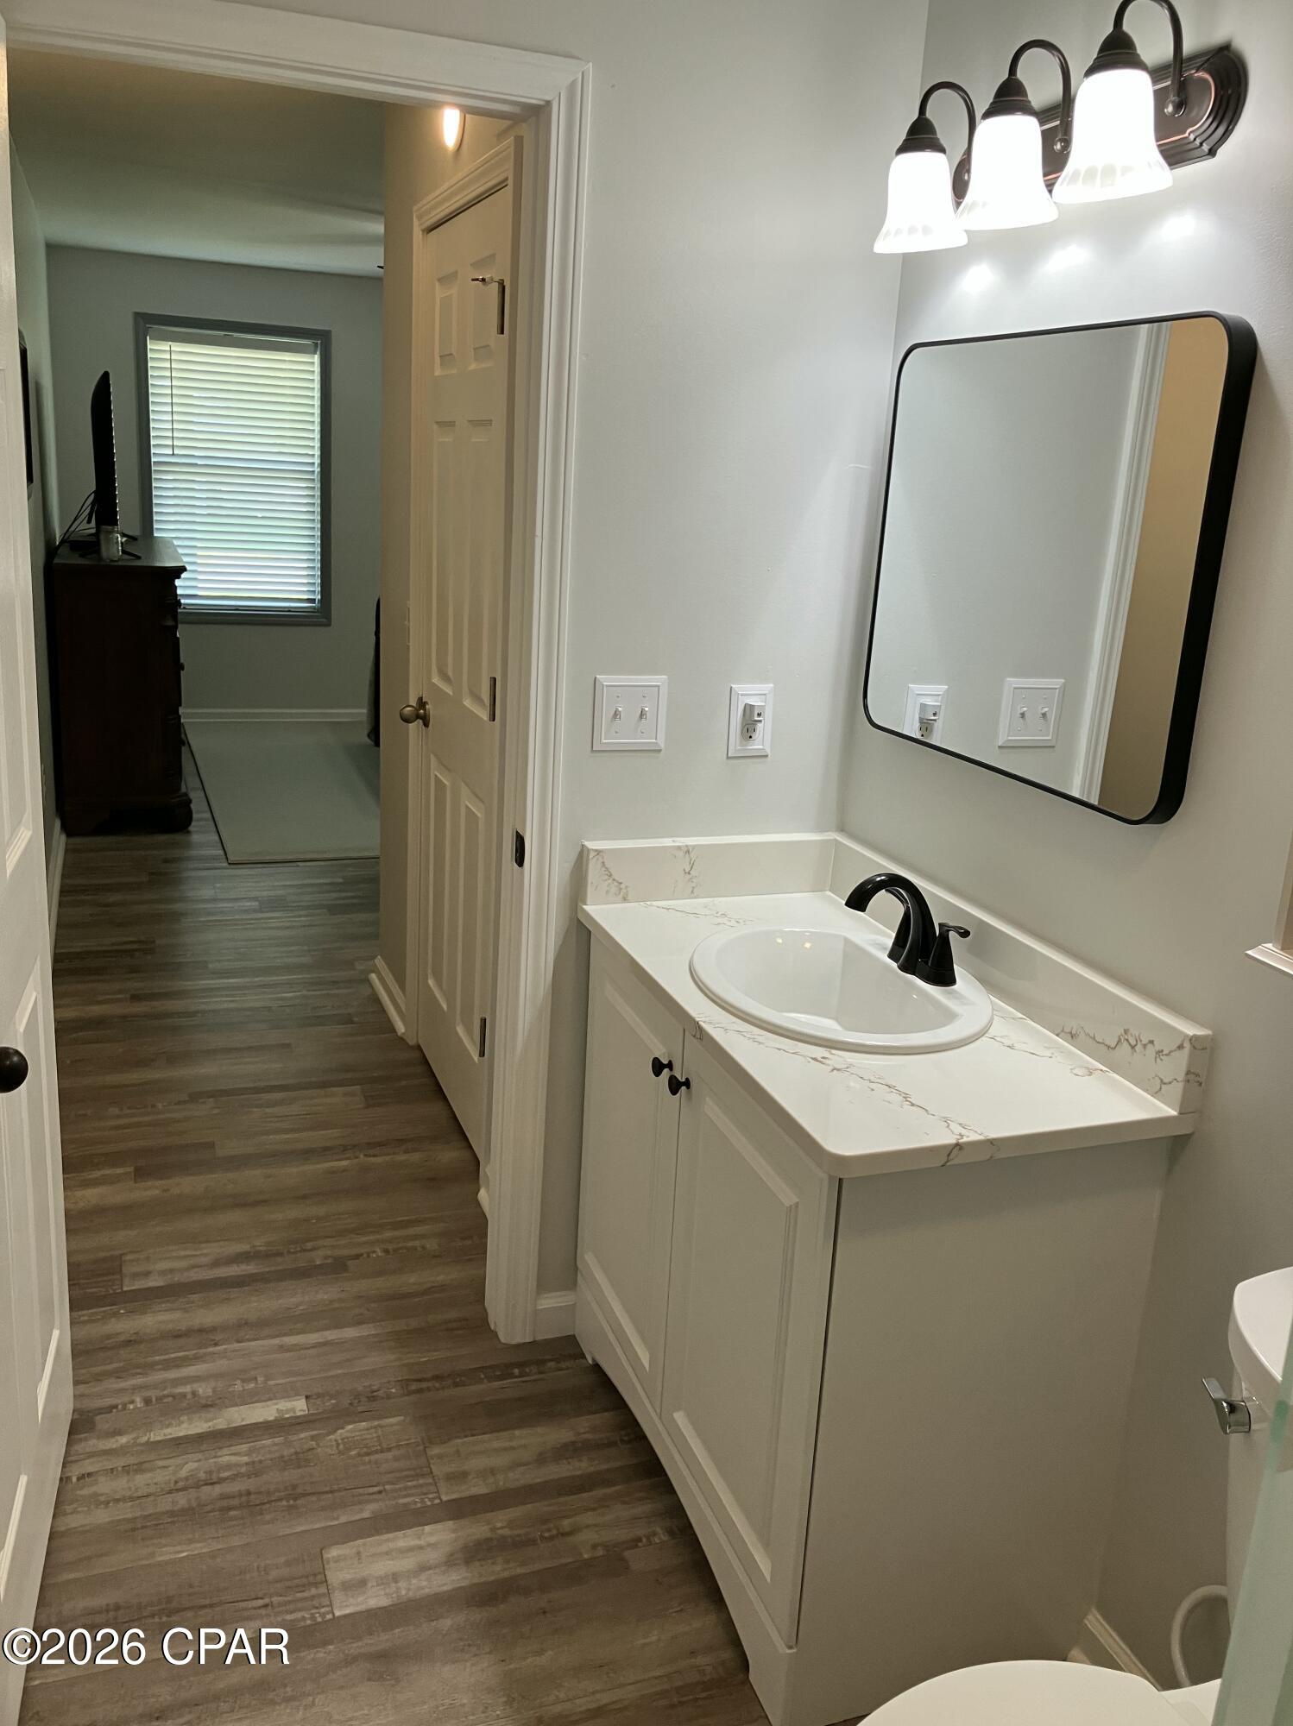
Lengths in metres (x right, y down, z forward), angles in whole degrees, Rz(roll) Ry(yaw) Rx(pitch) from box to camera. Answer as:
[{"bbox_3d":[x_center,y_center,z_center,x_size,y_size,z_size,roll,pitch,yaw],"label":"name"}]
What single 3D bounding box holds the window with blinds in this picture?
[{"bbox_3d":[-2.218,-2.114,7.652,0.958,1.566,0.060,-3,17,-20],"label":"window with blinds"}]

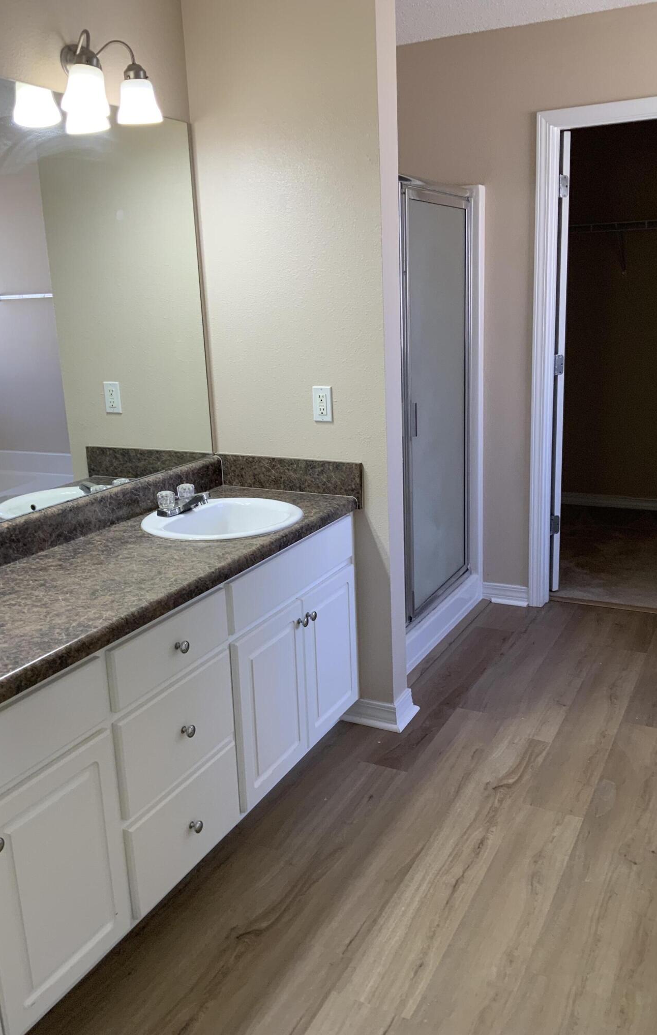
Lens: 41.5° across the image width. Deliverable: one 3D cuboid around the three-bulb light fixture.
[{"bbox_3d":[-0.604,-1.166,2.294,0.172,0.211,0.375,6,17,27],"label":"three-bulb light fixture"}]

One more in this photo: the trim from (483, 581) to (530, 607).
[{"bbox_3d":[0.828,0.359,4.077,0.220,0.084,0.037,6,17,27],"label":"trim"}]

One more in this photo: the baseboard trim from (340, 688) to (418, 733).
[{"bbox_3d":[0.182,0.657,3.060,0.229,0.086,0.182,6,17,27],"label":"baseboard trim"}]

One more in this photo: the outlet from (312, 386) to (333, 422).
[{"bbox_3d":[-0.016,-0.364,2.798,0.071,0.115,0.010,6,17,27],"label":"outlet"}]

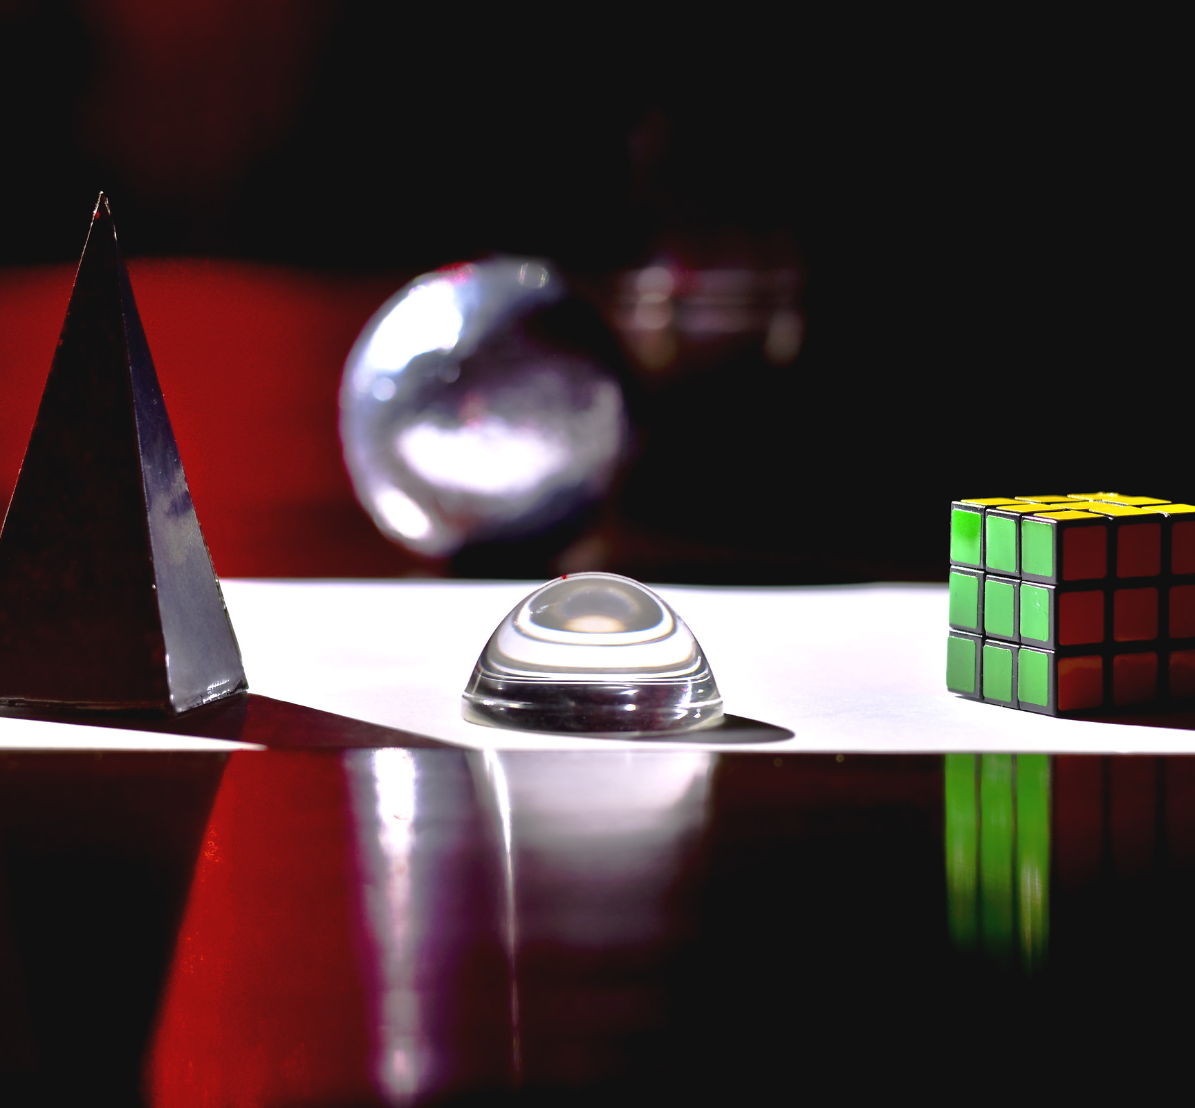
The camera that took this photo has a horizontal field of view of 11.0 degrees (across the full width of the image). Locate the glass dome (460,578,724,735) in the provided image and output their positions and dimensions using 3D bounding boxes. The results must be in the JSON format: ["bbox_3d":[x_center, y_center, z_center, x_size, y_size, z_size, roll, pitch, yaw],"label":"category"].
[{"bbox_3d":[-0.001,0.026,1.802,0.076,0.042,0.076,0,7,0],"label":"glass dome"}]

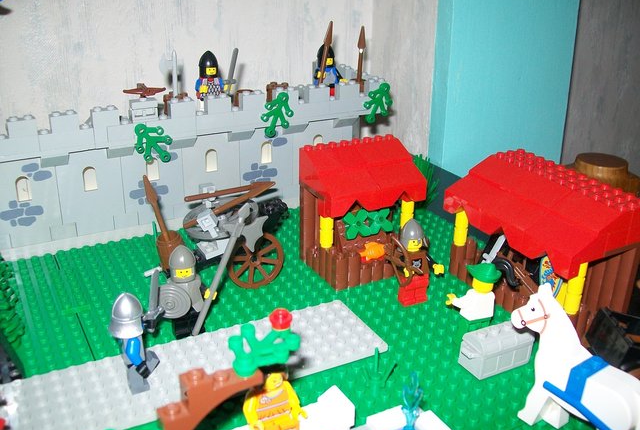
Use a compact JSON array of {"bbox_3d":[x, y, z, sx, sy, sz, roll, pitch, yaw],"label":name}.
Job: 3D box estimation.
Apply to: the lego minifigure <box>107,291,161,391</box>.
[{"bbox_3d":[-0.078,0.052,0.280,0.022,0.047,0.023,-11,26,-26],"label":"lego minifigure"}]

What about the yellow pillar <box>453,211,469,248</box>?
[{"bbox_3d":[0.084,0.005,0.392,0.008,0.028,0.008,-11,26,-26],"label":"yellow pillar"}]

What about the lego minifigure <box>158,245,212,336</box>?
[{"bbox_3d":[-0.062,0.039,0.313,0.026,0.045,0.019,-11,25,-26],"label":"lego minifigure"}]

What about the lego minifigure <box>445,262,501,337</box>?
[{"bbox_3d":[0.074,0.042,0.321,0.023,0.042,0.021,-9,24,-22],"label":"lego minifigure"}]

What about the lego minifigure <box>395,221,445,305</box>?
[{"bbox_3d":[0.051,0.026,0.351,0.025,0.045,0.018,-9,24,-22],"label":"lego minifigure"}]

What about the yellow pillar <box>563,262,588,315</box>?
[{"bbox_3d":[0.126,0.035,0.326,0.008,0.029,0.008,-11,26,-26],"label":"yellow pillar"}]

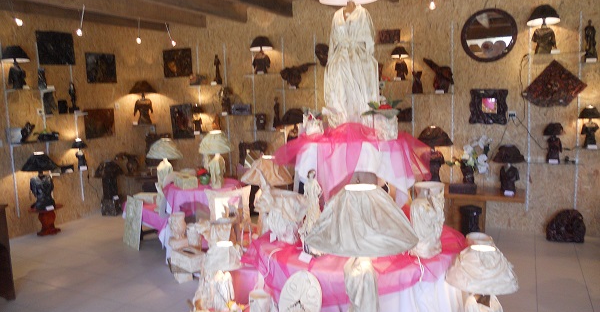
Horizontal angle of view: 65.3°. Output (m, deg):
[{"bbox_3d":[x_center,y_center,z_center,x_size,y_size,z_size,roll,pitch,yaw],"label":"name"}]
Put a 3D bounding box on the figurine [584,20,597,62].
[{"bbox_3d":[2.859,-1.147,4.607,0.110,0.375,0.100,2,8,26],"label":"figurine"}]

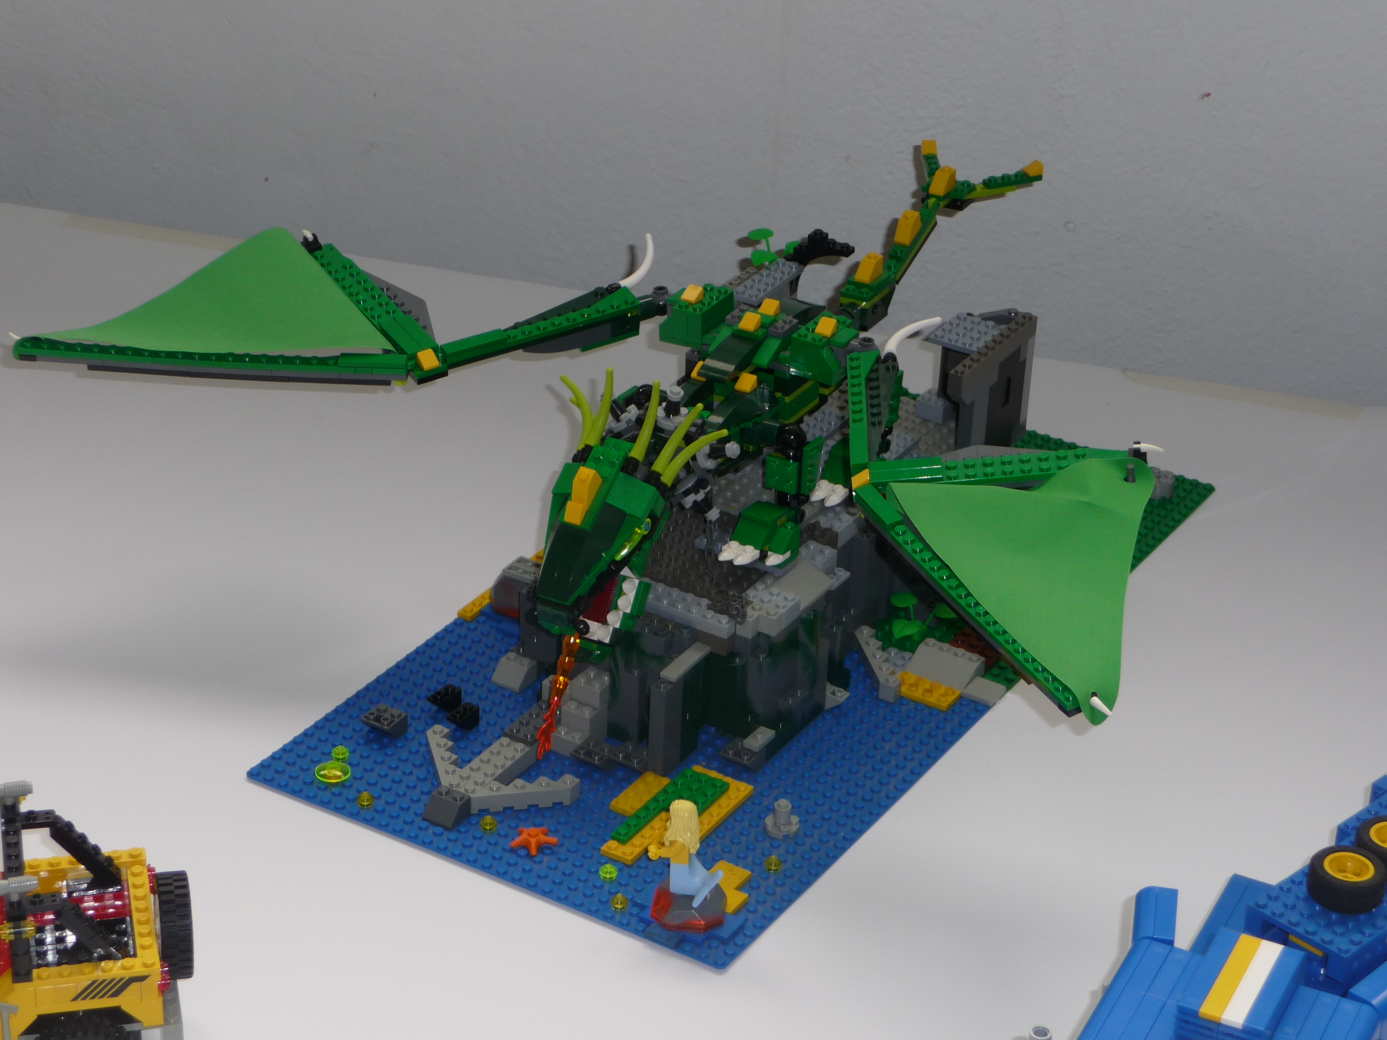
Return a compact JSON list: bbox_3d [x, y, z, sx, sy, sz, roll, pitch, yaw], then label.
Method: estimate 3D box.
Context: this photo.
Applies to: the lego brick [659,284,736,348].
[{"bbox_3d":[0.001,-0.101,1.649,0.024,0.021,0.032,14,32,27],"label":"lego brick"}]

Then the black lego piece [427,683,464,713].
[{"bbox_3d":[-0.117,0.085,1.586,0.008,0.011,0.016,19,33,26],"label":"black lego piece"}]

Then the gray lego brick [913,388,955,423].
[{"bbox_3d":[0.126,-0.059,1.733,0.016,0.011,0.016,19,33,26],"label":"gray lego brick"}]

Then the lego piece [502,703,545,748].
[{"bbox_3d":[-0.073,0.095,1.560,0.016,0.005,0.032,19,33,26],"label":"lego piece"}]

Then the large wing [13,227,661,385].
[{"bbox_3d":[-0.171,-0.121,1.665,0.308,0.048,0.148,2,30,-1],"label":"large wing"}]

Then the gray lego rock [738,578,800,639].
[{"bbox_3d":[0.033,0.042,1.556,0.024,0.011,0.036,19,33,26],"label":"gray lego rock"}]

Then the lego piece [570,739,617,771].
[{"bbox_3d":[-0.046,0.110,1.549,0.016,0.011,0.016,19,33,26],"label":"lego piece"}]

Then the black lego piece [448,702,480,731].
[{"bbox_3d":[-0.108,0.093,1.573,0.008,0.011,0.016,19,33,26],"label":"black lego piece"}]

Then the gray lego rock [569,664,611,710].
[{"bbox_3d":[-0.047,0.077,1.564,0.016,0.011,0.016,19,33,26],"label":"gray lego rock"}]

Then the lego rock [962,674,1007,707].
[{"bbox_3d":[0.140,0.083,1.623,0.016,0.003,0.016,19,33,26],"label":"lego rock"}]

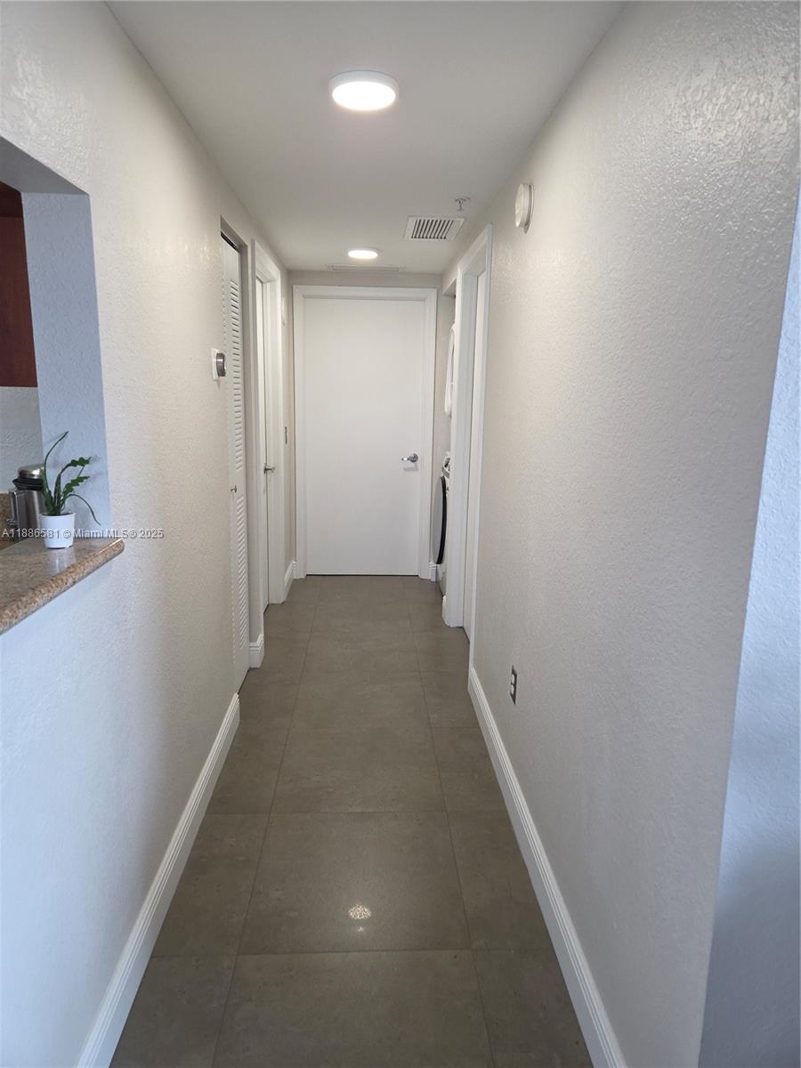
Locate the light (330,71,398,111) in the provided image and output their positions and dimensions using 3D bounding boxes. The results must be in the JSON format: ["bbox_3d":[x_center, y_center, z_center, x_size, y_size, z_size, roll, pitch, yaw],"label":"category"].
[{"bbox_3d":[-0.103,-1.245,2.001,0.197,0.030,0.197,0,11,-3],"label":"light"}]

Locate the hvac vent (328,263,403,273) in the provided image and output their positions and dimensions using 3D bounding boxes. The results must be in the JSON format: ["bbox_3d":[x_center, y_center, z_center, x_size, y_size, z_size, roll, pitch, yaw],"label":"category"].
[{"bbox_3d":[-0.236,-1.834,4.904,0.550,0.020,0.230,0,11,-3],"label":"hvac vent"}]

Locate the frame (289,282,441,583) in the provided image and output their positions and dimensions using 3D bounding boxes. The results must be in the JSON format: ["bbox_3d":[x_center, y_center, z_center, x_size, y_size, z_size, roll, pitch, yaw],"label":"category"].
[{"bbox_3d":[-0.261,-0.708,5.240,0.990,2.100,0.090,0,11,-3],"label":"frame"}]

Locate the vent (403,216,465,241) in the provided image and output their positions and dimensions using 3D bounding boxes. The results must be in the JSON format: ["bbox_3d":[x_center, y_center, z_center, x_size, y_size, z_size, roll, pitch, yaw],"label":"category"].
[{"bbox_3d":[0.172,-1.592,3.716,0.283,0.020,0.520,0,11,-3],"label":"vent"}]

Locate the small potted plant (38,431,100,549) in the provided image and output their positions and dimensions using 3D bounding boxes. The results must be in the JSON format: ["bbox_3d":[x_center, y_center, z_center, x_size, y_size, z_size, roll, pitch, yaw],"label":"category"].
[{"bbox_3d":[-0.659,-0.088,1.406,0.110,0.230,0.105,0,11,-3],"label":"small potted plant"}]

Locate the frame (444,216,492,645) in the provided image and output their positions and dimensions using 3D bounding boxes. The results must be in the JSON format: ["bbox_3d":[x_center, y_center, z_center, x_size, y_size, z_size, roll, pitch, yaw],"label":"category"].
[{"bbox_3d":[0.386,-0.382,3.696,0.120,2.090,0.970,0,11,-3],"label":"frame"}]

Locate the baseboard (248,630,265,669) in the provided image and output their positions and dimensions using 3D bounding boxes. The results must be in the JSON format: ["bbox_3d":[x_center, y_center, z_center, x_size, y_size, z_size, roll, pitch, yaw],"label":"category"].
[{"bbox_3d":[-0.743,0.598,3.683,0.055,0.140,0.170,0,11,-3],"label":"baseboard"}]

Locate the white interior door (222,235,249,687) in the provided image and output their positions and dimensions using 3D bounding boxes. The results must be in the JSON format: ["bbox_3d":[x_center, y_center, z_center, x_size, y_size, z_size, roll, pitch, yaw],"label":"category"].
[{"bbox_3d":[-0.759,-0.252,3.165,0.035,1.995,0.580,0,11,-3],"label":"white interior door"}]

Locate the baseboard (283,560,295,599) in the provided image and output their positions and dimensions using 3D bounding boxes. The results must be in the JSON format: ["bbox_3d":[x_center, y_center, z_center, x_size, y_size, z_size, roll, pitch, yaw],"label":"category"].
[{"bbox_3d":[-0.792,0.323,5.064,0.020,0.140,0.610,0,11,-3],"label":"baseboard"}]

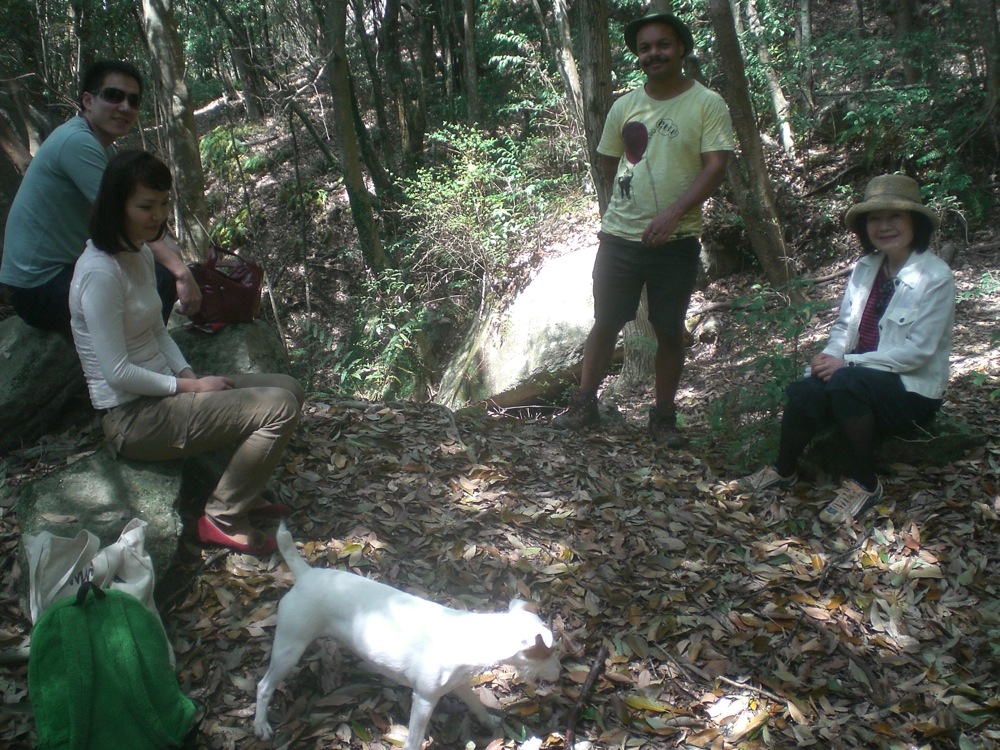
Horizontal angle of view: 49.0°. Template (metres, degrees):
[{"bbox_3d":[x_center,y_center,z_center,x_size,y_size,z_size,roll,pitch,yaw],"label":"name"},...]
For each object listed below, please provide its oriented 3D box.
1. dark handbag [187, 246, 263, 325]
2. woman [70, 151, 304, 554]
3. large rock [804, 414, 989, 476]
[{"bbox_3d":[-0.913,-0.298,3.650,0.250,0.250,0.140,-1,12,-3],"label":"dark handbag"},{"bbox_3d":[-0.882,-0.061,3.100,0.670,1.140,0.470,0,12,2],"label":"woman"},{"bbox_3d":[1.437,0.259,3.980,0.640,0.200,0.450,2,12,11],"label":"large rock"}]

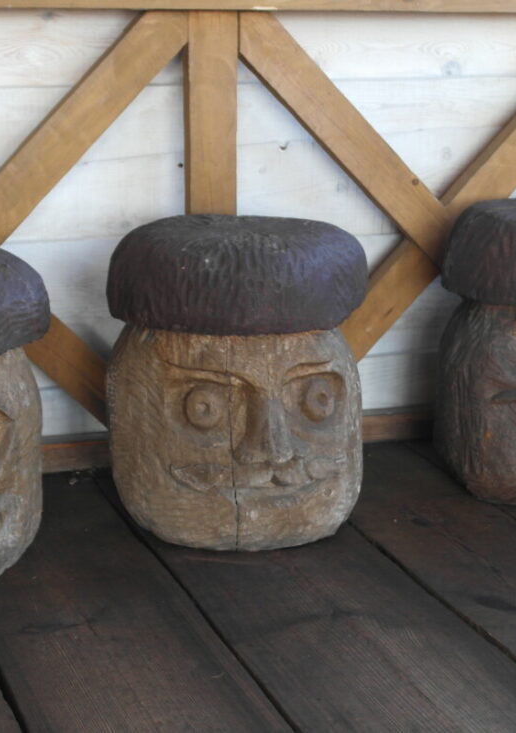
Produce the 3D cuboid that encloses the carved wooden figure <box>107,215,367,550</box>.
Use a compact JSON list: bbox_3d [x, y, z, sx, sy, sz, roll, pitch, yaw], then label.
[{"bbox_3d":[-0.035,0.012,2.426,0.414,0.481,0.395,-3,15,-16],"label":"carved wooden figure"}]

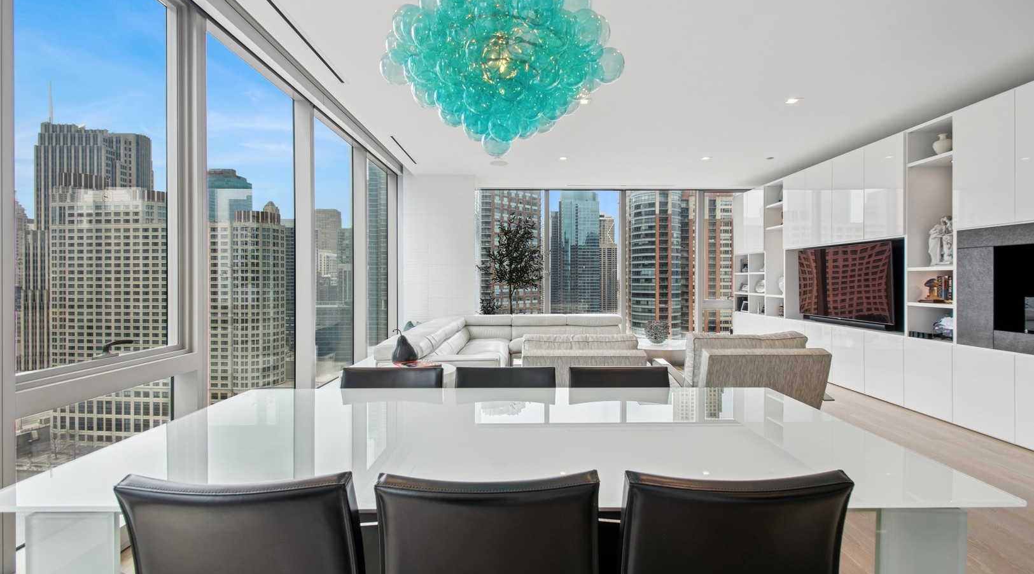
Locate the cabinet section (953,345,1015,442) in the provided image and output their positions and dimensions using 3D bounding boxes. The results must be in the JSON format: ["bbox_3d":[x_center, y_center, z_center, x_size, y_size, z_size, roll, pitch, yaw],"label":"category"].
[{"bbox_3d":[3.867,0.807,3.367,0.460,0.666,0.457,0,0,1],"label":"cabinet section"}]

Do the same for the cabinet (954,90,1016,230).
[{"bbox_3d":[3.946,-0.987,3.445,0.450,1.015,0.460,0,1,0],"label":"cabinet"}]

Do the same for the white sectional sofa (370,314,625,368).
[{"bbox_3d":[0.164,0.770,4.590,2.550,0.790,2.600,0,1,0],"label":"white sectional sofa"}]

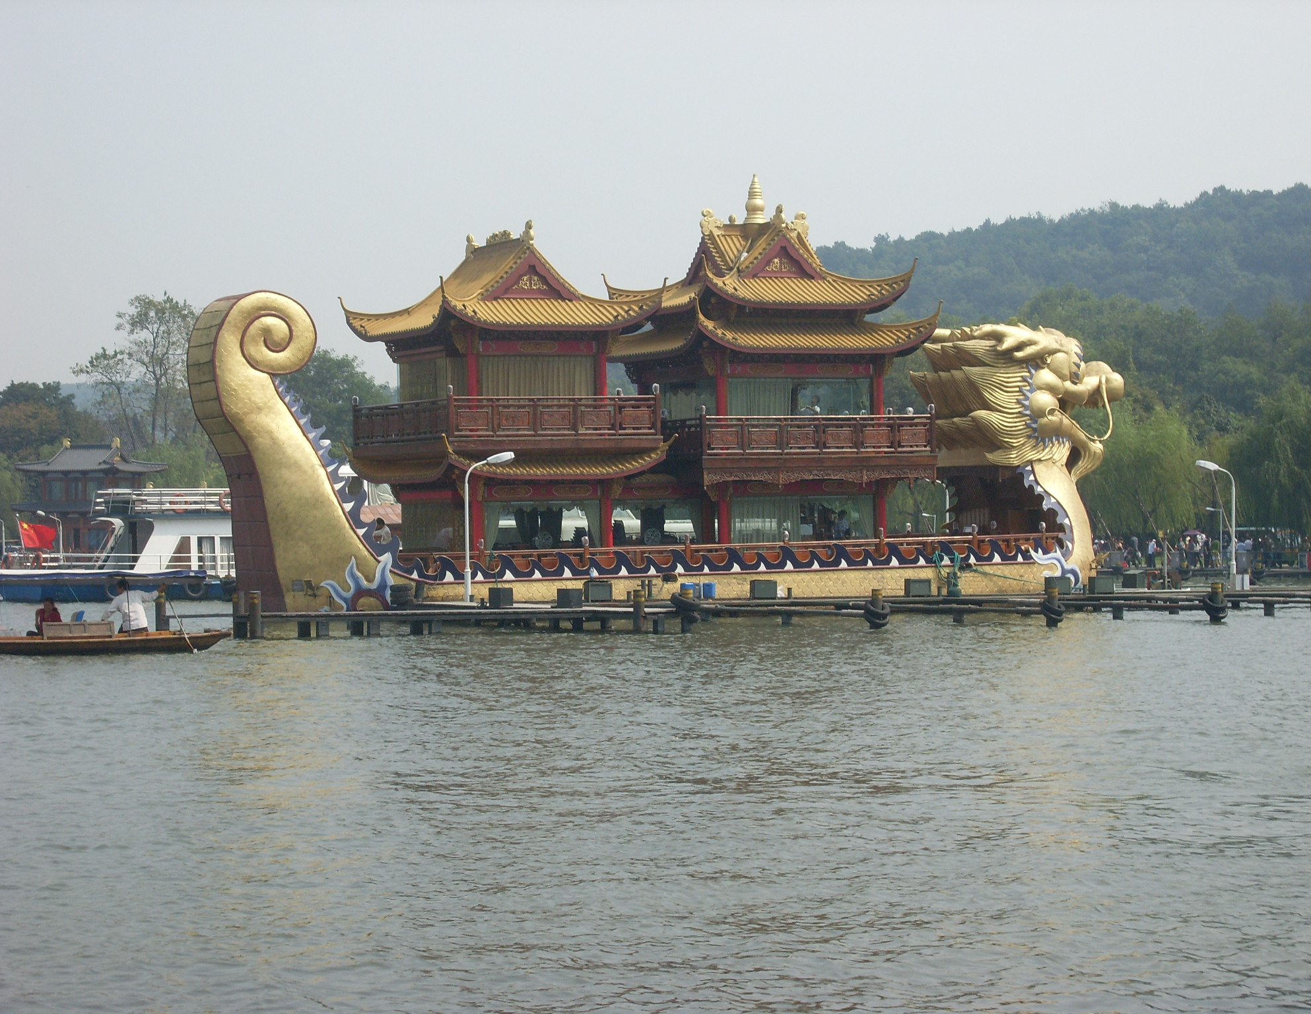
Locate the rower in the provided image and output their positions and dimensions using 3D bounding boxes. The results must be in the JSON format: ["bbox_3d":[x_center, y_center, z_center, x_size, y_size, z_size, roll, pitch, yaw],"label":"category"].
[{"bbox_3d":[-8.400,1.680,51.000,0.900,1.050,0.650,1,-1,-30],"label":"rower"}]

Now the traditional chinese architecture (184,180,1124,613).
[{"bbox_3d":[1.030,-2.550,75.200,24.600,10.800,6.400,1,-1,-27],"label":"traditional chinese architecture"}]

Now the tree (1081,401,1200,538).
[{"bbox_3d":[29.000,-1.400,188.000,7.300,9.700,7.300,0,-1,0],"label":"tree"}]

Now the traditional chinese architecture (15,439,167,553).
[{"bbox_3d":[-43.700,-0.570,245.000,9.600,9.600,7.500,0,-1,24],"label":"traditional chinese architecture"}]

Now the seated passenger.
[{"bbox_3d":[-9.840,1.850,51.000,0.600,0.800,0.500,1,-1,-41],"label":"seated passenger"}]

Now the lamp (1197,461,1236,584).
[{"bbox_3d":[14.200,0.450,80.000,1.050,3.280,0.300,0,-1,-9],"label":"lamp"}]

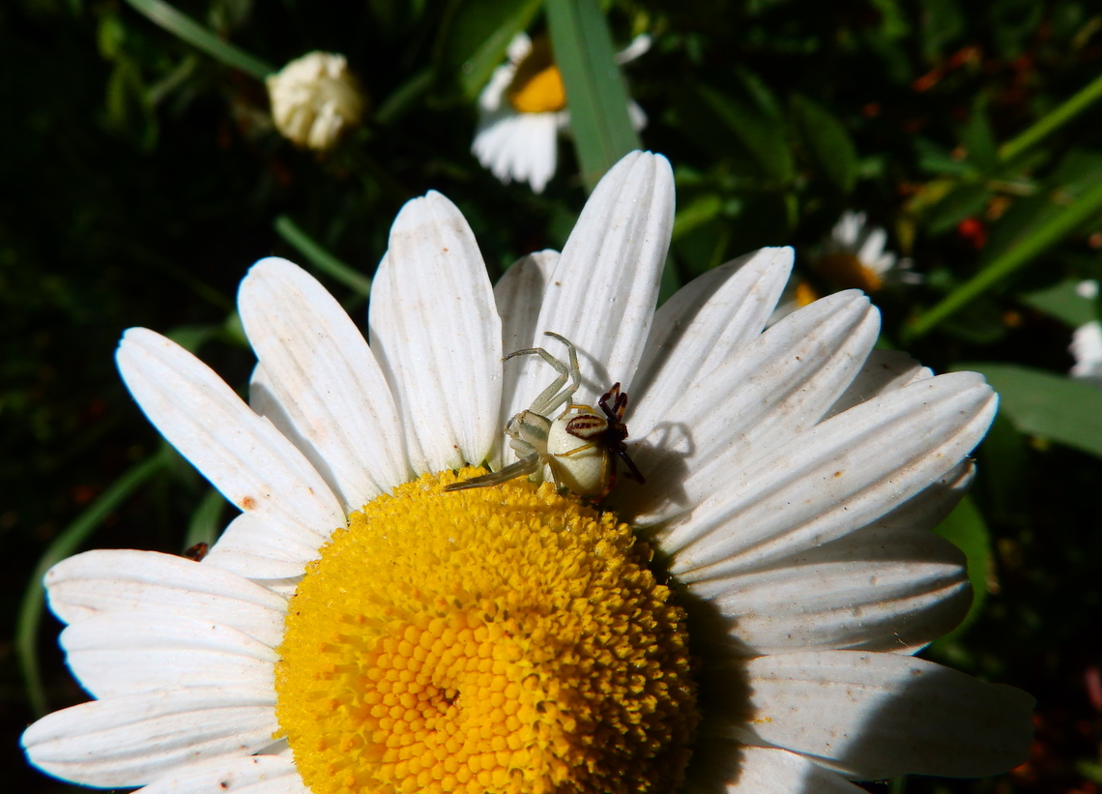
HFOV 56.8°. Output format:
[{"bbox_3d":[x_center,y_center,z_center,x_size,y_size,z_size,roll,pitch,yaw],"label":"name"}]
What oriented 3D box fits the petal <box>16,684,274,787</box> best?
[{"bbox_3d":[-0.024,0.020,0.060,0.017,0.005,0.003,-10,-3,13],"label":"petal"}]

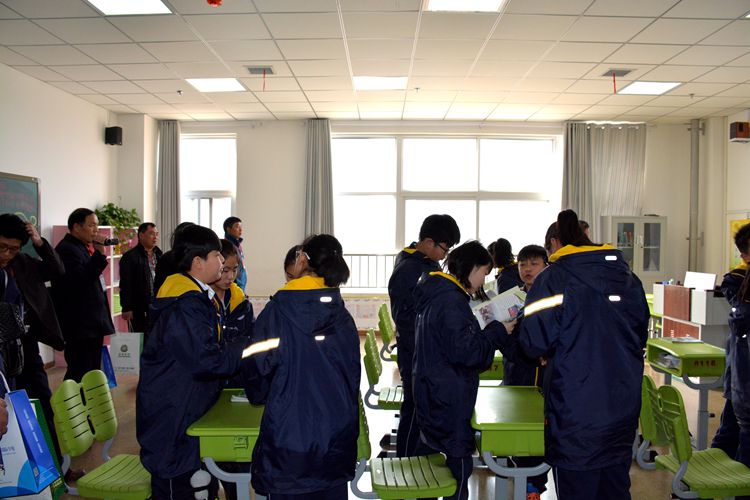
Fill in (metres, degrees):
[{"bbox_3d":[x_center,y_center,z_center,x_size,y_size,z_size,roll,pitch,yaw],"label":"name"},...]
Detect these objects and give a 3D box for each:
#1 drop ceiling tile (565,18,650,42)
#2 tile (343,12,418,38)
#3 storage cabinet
[{"bbox_3d":[1.841,-1.769,4.422,0.600,0.020,0.600,0,2,1],"label":"drop ceiling tile"},{"bbox_3d":[0.050,-1.777,4.448,0.600,0.020,0.600,0,2,1],"label":"tile"},{"bbox_3d":[3.692,0.404,8.051,0.790,1.790,0.400,0,2,1],"label":"storage cabinet"}]

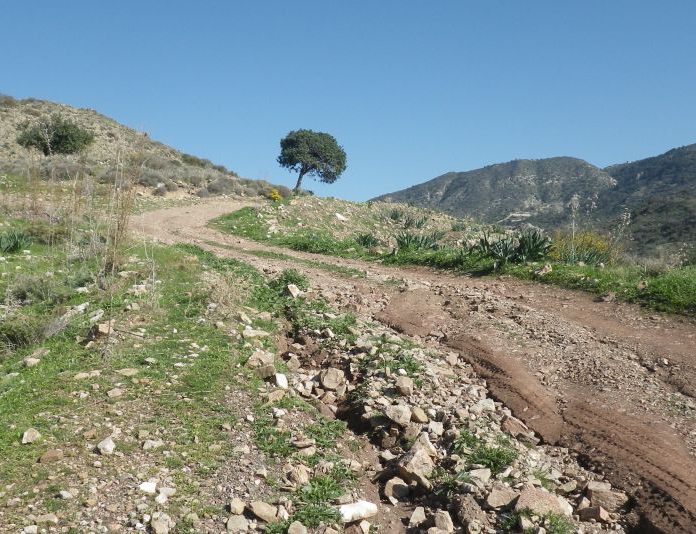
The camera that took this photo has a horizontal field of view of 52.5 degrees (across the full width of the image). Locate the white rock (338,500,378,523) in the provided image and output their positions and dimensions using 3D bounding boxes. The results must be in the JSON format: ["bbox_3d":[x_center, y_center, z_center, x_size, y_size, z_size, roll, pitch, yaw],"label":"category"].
[{"bbox_3d":[0.048,1.248,3.600,0.200,0.085,0.110,0,-2,-9],"label":"white rock"}]

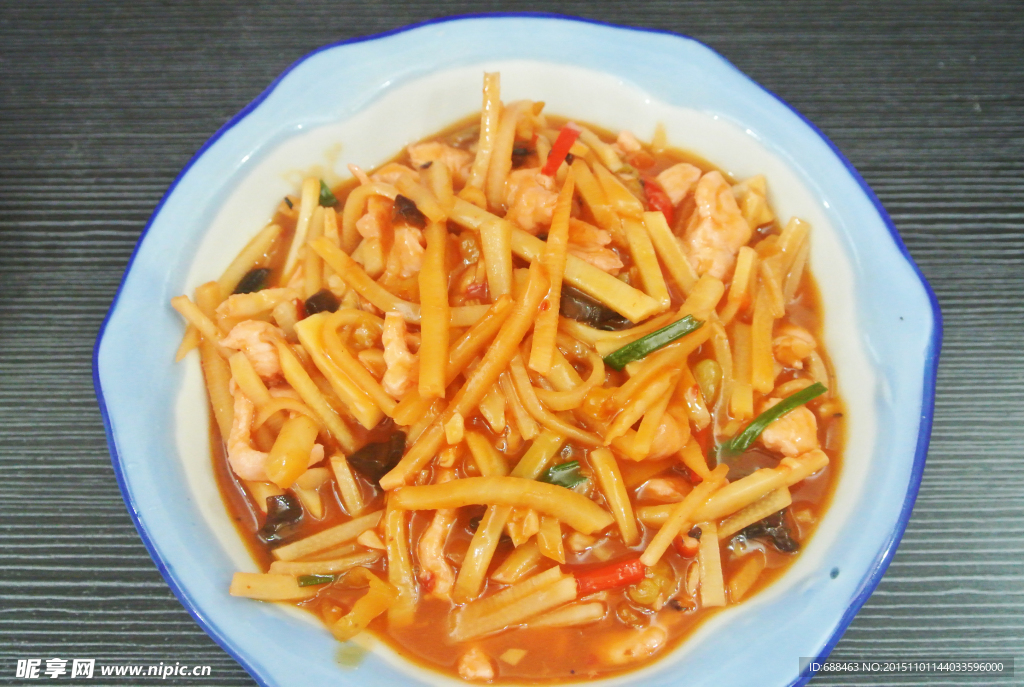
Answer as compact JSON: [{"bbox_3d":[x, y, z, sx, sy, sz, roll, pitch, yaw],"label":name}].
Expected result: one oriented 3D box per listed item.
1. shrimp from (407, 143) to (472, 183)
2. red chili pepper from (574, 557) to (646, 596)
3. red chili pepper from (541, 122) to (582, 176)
[{"bbox_3d":[-0.025,-0.063,0.448,0.021,0.010,0.012,9,64,4],"label":"shrimp"},{"bbox_3d":[0.029,0.070,0.385,0.022,0.007,0.009,-12,65,-6],"label":"red chili pepper"},{"bbox_3d":[0.018,-0.071,0.469,0.006,0.004,0.021,22,66,10],"label":"red chili pepper"}]

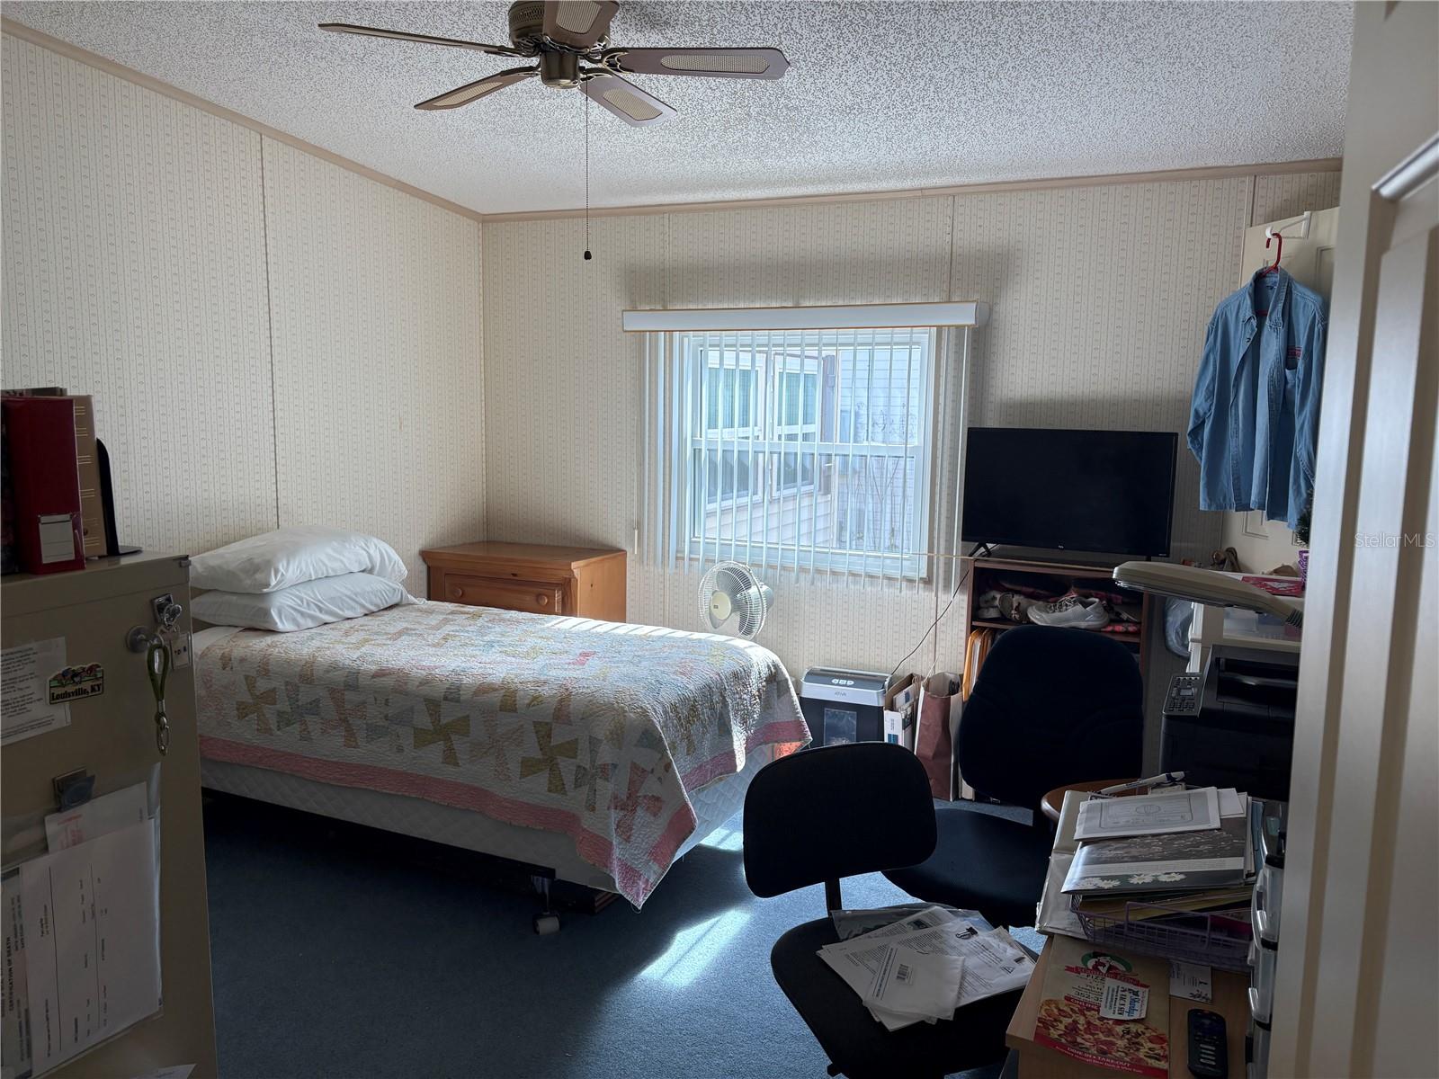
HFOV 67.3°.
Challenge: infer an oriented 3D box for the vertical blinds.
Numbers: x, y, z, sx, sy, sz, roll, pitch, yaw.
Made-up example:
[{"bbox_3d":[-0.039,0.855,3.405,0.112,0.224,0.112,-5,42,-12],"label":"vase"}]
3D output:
[{"bbox_3d":[0.292,-0.342,4.386,1.385,1.020,0.091,4,9,25],"label":"vertical blinds"}]

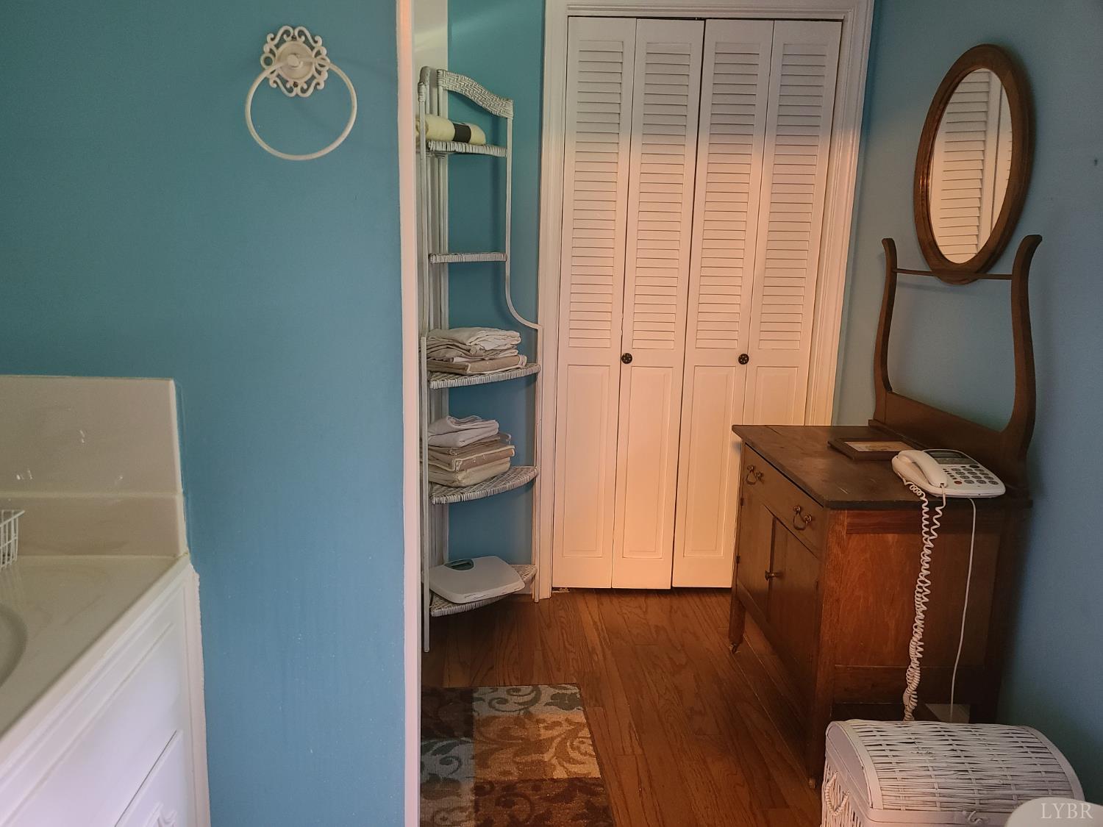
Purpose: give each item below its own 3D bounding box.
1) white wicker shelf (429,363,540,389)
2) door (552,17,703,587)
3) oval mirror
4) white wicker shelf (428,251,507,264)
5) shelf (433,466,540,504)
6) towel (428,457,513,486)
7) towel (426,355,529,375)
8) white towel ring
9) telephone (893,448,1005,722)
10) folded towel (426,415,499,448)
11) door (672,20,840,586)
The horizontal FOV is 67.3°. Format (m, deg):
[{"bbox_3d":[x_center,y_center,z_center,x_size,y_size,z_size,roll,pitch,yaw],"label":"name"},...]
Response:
[{"bbox_3d":[-0.226,-0.123,2.703,0.383,0.025,0.405,1,12,-1],"label":"white wicker shelf"},{"bbox_3d":[0.256,-0.327,2.946,0.452,2.000,0.035,1,12,-1],"label":"door"},{"bbox_3d":[1.102,-0.644,2.182,0.030,0.605,0.490,0,12,-4],"label":"oval mirror"},{"bbox_3d":[-0.274,-0.505,2.682,0.260,0.028,0.280,1,12,-1],"label":"white wicker shelf"},{"bbox_3d":[-0.235,0.230,2.776,0.383,0.025,0.405,1,12,-1],"label":"shelf"},{"bbox_3d":[-0.295,0.183,2.846,0.190,0.049,0.250,8,14,31],"label":"towel"},{"bbox_3d":[-0.272,-0.171,2.800,0.200,0.038,0.270,9,14,34],"label":"towel"},{"bbox_3d":[-0.359,-0.460,1.190,0.157,0.190,0.055,1,12,-1],"label":"white towel ring"},{"bbox_3d":[0.950,0.418,2.042,0.205,0.590,0.290,1,12,-1],"label":"telephone"},{"bbox_3d":[-0.321,0.051,2.809,0.180,0.062,0.240,7,13,25],"label":"folded towel"},{"bbox_3d":[0.707,-0.316,2.950,0.452,2.000,0.035,1,12,-1],"label":"door"}]

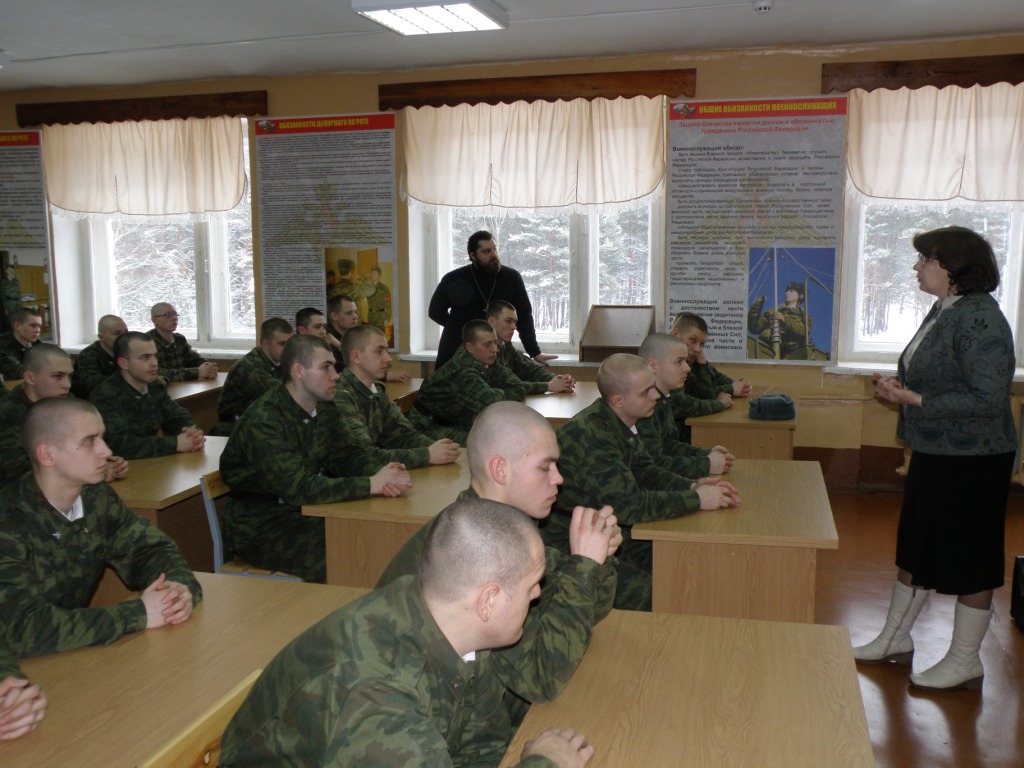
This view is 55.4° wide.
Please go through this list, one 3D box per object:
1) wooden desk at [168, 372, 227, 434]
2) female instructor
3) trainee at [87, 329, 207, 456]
[{"bbox_3d":[-2.104,0.366,6.451,0.580,0.750,1.250,2,9,14],"label":"wooden desk"},{"bbox_3d":[1.603,0.278,3.640,0.540,1.710,0.500,1,8,9],"label":"female instructor"},{"bbox_3d":[-1.625,0.397,4.298,0.630,1.250,0.500,2,9,14],"label":"trainee"}]

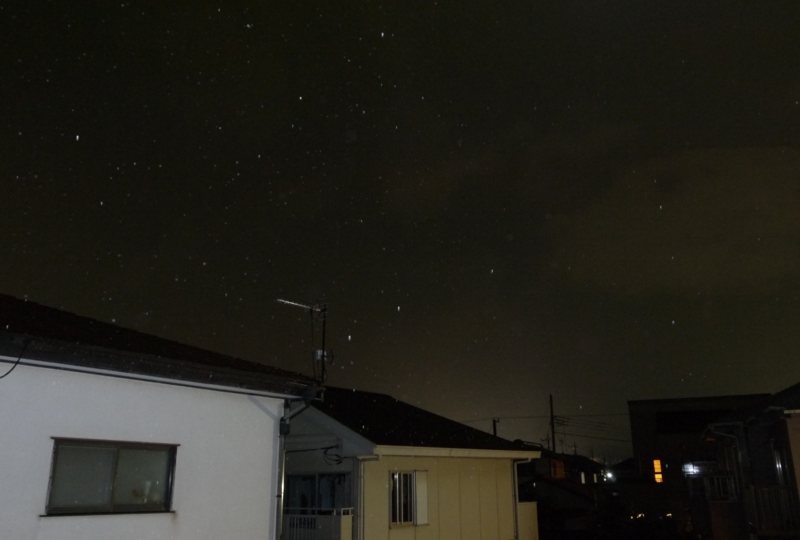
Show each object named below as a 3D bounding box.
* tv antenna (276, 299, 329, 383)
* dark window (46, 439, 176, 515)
[{"bbox_3d":[-1.629,1.096,11.531,0.450,1.480,1.060,-16,-24,42],"label":"tv antenna"},{"bbox_3d":[-3.496,2.563,8.575,0.100,0.870,1.710,-12,-21,34],"label":"dark window"}]

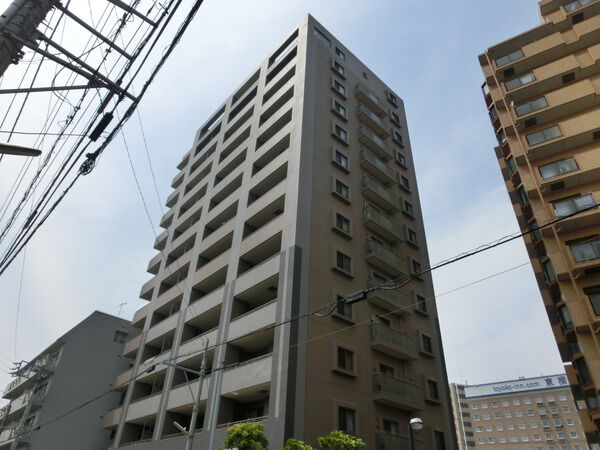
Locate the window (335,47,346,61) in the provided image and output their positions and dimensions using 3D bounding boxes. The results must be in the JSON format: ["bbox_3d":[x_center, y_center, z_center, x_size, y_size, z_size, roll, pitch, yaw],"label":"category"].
[{"bbox_3d":[3.778,-16.187,39.207,1.304,1.026,0.161,29,-43,-32],"label":"window"}]

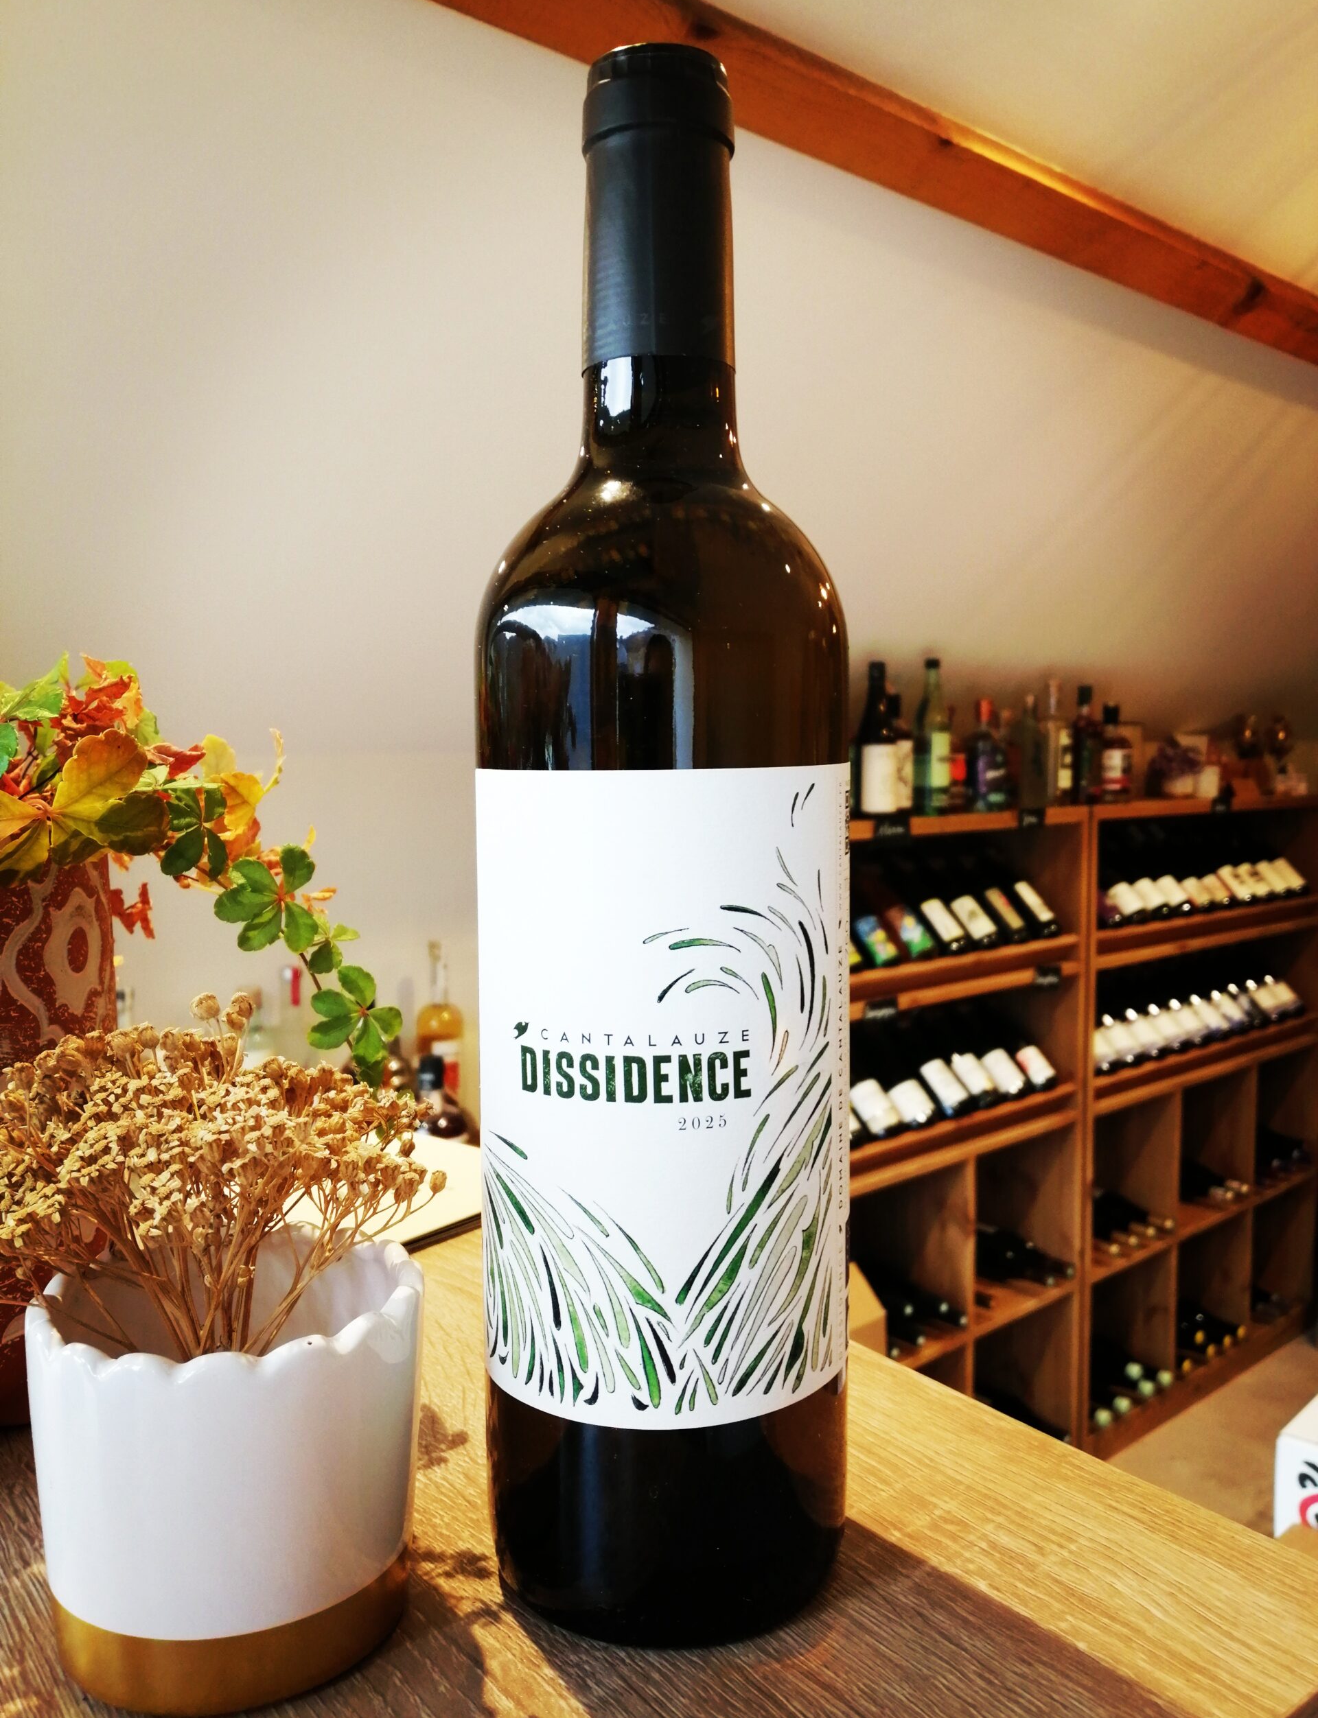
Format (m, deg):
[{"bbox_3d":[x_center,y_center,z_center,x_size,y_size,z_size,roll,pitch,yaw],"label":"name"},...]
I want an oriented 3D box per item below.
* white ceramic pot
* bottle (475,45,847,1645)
[{"bbox_3d":[-0.083,0.114,0.258,0.073,0.068,0.070,0,4,0],"label":"white ceramic pot"},{"bbox_3d":[0.001,-0.004,0.271,0.075,0.300,0.075,0,4,9],"label":"bottle"}]

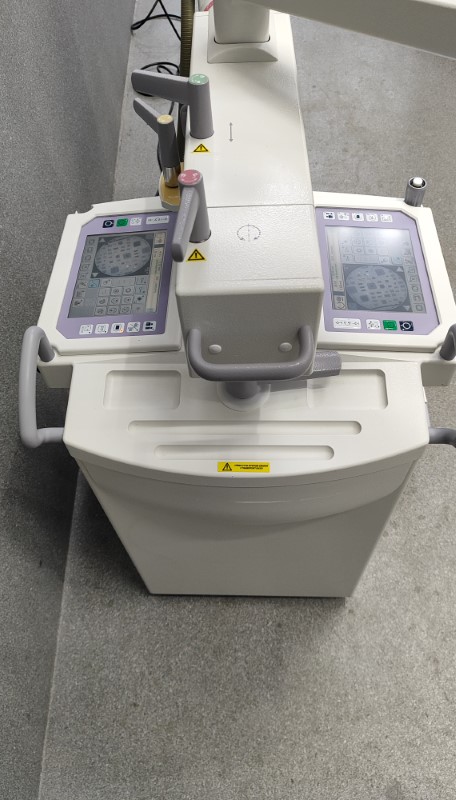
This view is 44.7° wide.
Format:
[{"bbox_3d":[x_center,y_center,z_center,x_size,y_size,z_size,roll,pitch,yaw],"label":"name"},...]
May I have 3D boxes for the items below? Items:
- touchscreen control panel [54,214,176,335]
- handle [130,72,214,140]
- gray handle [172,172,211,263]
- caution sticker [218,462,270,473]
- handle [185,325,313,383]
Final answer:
[{"bbox_3d":[-0.197,-0.237,1.032,0.195,0.015,0.317,-3,56,6],"label":"touchscreen control panel"},{"bbox_3d":[-0.090,-0.498,0.922,0.137,0.093,0.038,20,59,16],"label":"handle"},{"bbox_3d":[-0.049,-0.223,0.731,0.038,0.093,0.137,5,56,6],"label":"gray handle"},{"bbox_3d":[0.024,0.102,0.841,0.079,0.002,0.016,0,63,3],"label":"caution sticker"},{"bbox_3d":[0.031,-0.060,0.769,0.179,0.030,0.084,0,56,3],"label":"handle"}]

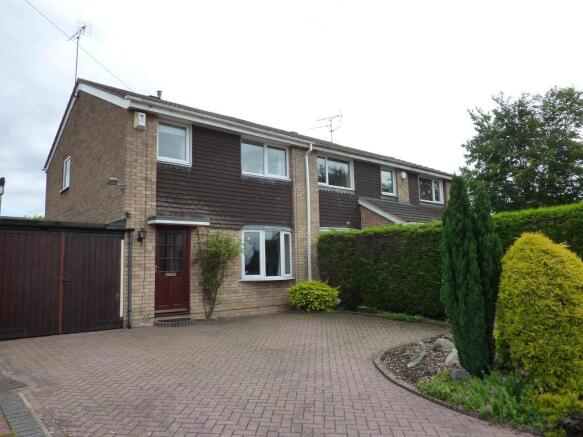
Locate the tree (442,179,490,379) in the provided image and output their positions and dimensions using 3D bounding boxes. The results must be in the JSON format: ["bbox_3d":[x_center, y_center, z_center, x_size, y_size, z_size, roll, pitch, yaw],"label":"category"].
[{"bbox_3d":[2.323,0.774,5.620,0.580,2.620,0.560,-2,-7,0],"label":"tree"}]

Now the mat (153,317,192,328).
[{"bbox_3d":[-2.665,2.318,9.427,0.850,0.060,0.450,4,-9,-41],"label":"mat"}]

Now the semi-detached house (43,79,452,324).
[{"bbox_3d":[-0.625,-0.362,17.060,15.030,7.060,8.200,4,-9,-41],"label":"semi-detached house"}]

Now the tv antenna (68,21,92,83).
[{"bbox_3d":[-6.408,-5.029,12.755,0.950,1.680,0.420,-6,-8,36],"label":"tv antenna"}]

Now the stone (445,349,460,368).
[{"bbox_3d":[2.244,1.945,5.850,0.240,0.260,0.240,-2,-7,0],"label":"stone"}]

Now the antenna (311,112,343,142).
[{"bbox_3d":[1.756,-4.378,20.253,1.300,1.200,0.500,-6,-8,33],"label":"antenna"}]

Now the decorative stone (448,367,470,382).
[{"bbox_3d":[2.115,1.964,5.300,0.290,0.190,0.250,-2,-7,0],"label":"decorative stone"}]

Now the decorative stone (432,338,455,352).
[{"bbox_3d":[2.445,2.036,6.750,0.360,0.210,0.280,-2,-7,0],"label":"decorative stone"}]

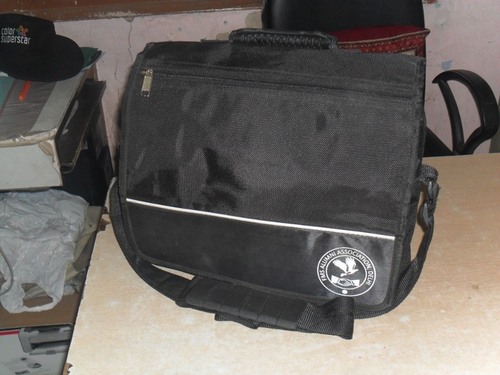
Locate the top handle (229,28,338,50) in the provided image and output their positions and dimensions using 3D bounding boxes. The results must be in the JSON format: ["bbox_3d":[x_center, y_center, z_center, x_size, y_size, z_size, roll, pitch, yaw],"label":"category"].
[{"bbox_3d":[0.042,-0.190,0.829,0.146,0.033,0.032,9,30,21],"label":"top handle"}]

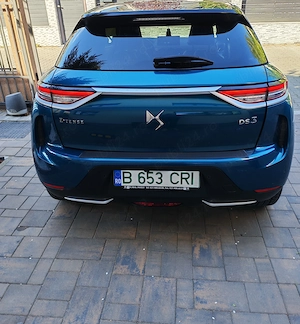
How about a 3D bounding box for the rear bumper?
[{"bbox_3d":[0.055,0.075,2.062,1.750,0.460,0.410,0,29,5],"label":"rear bumper"}]

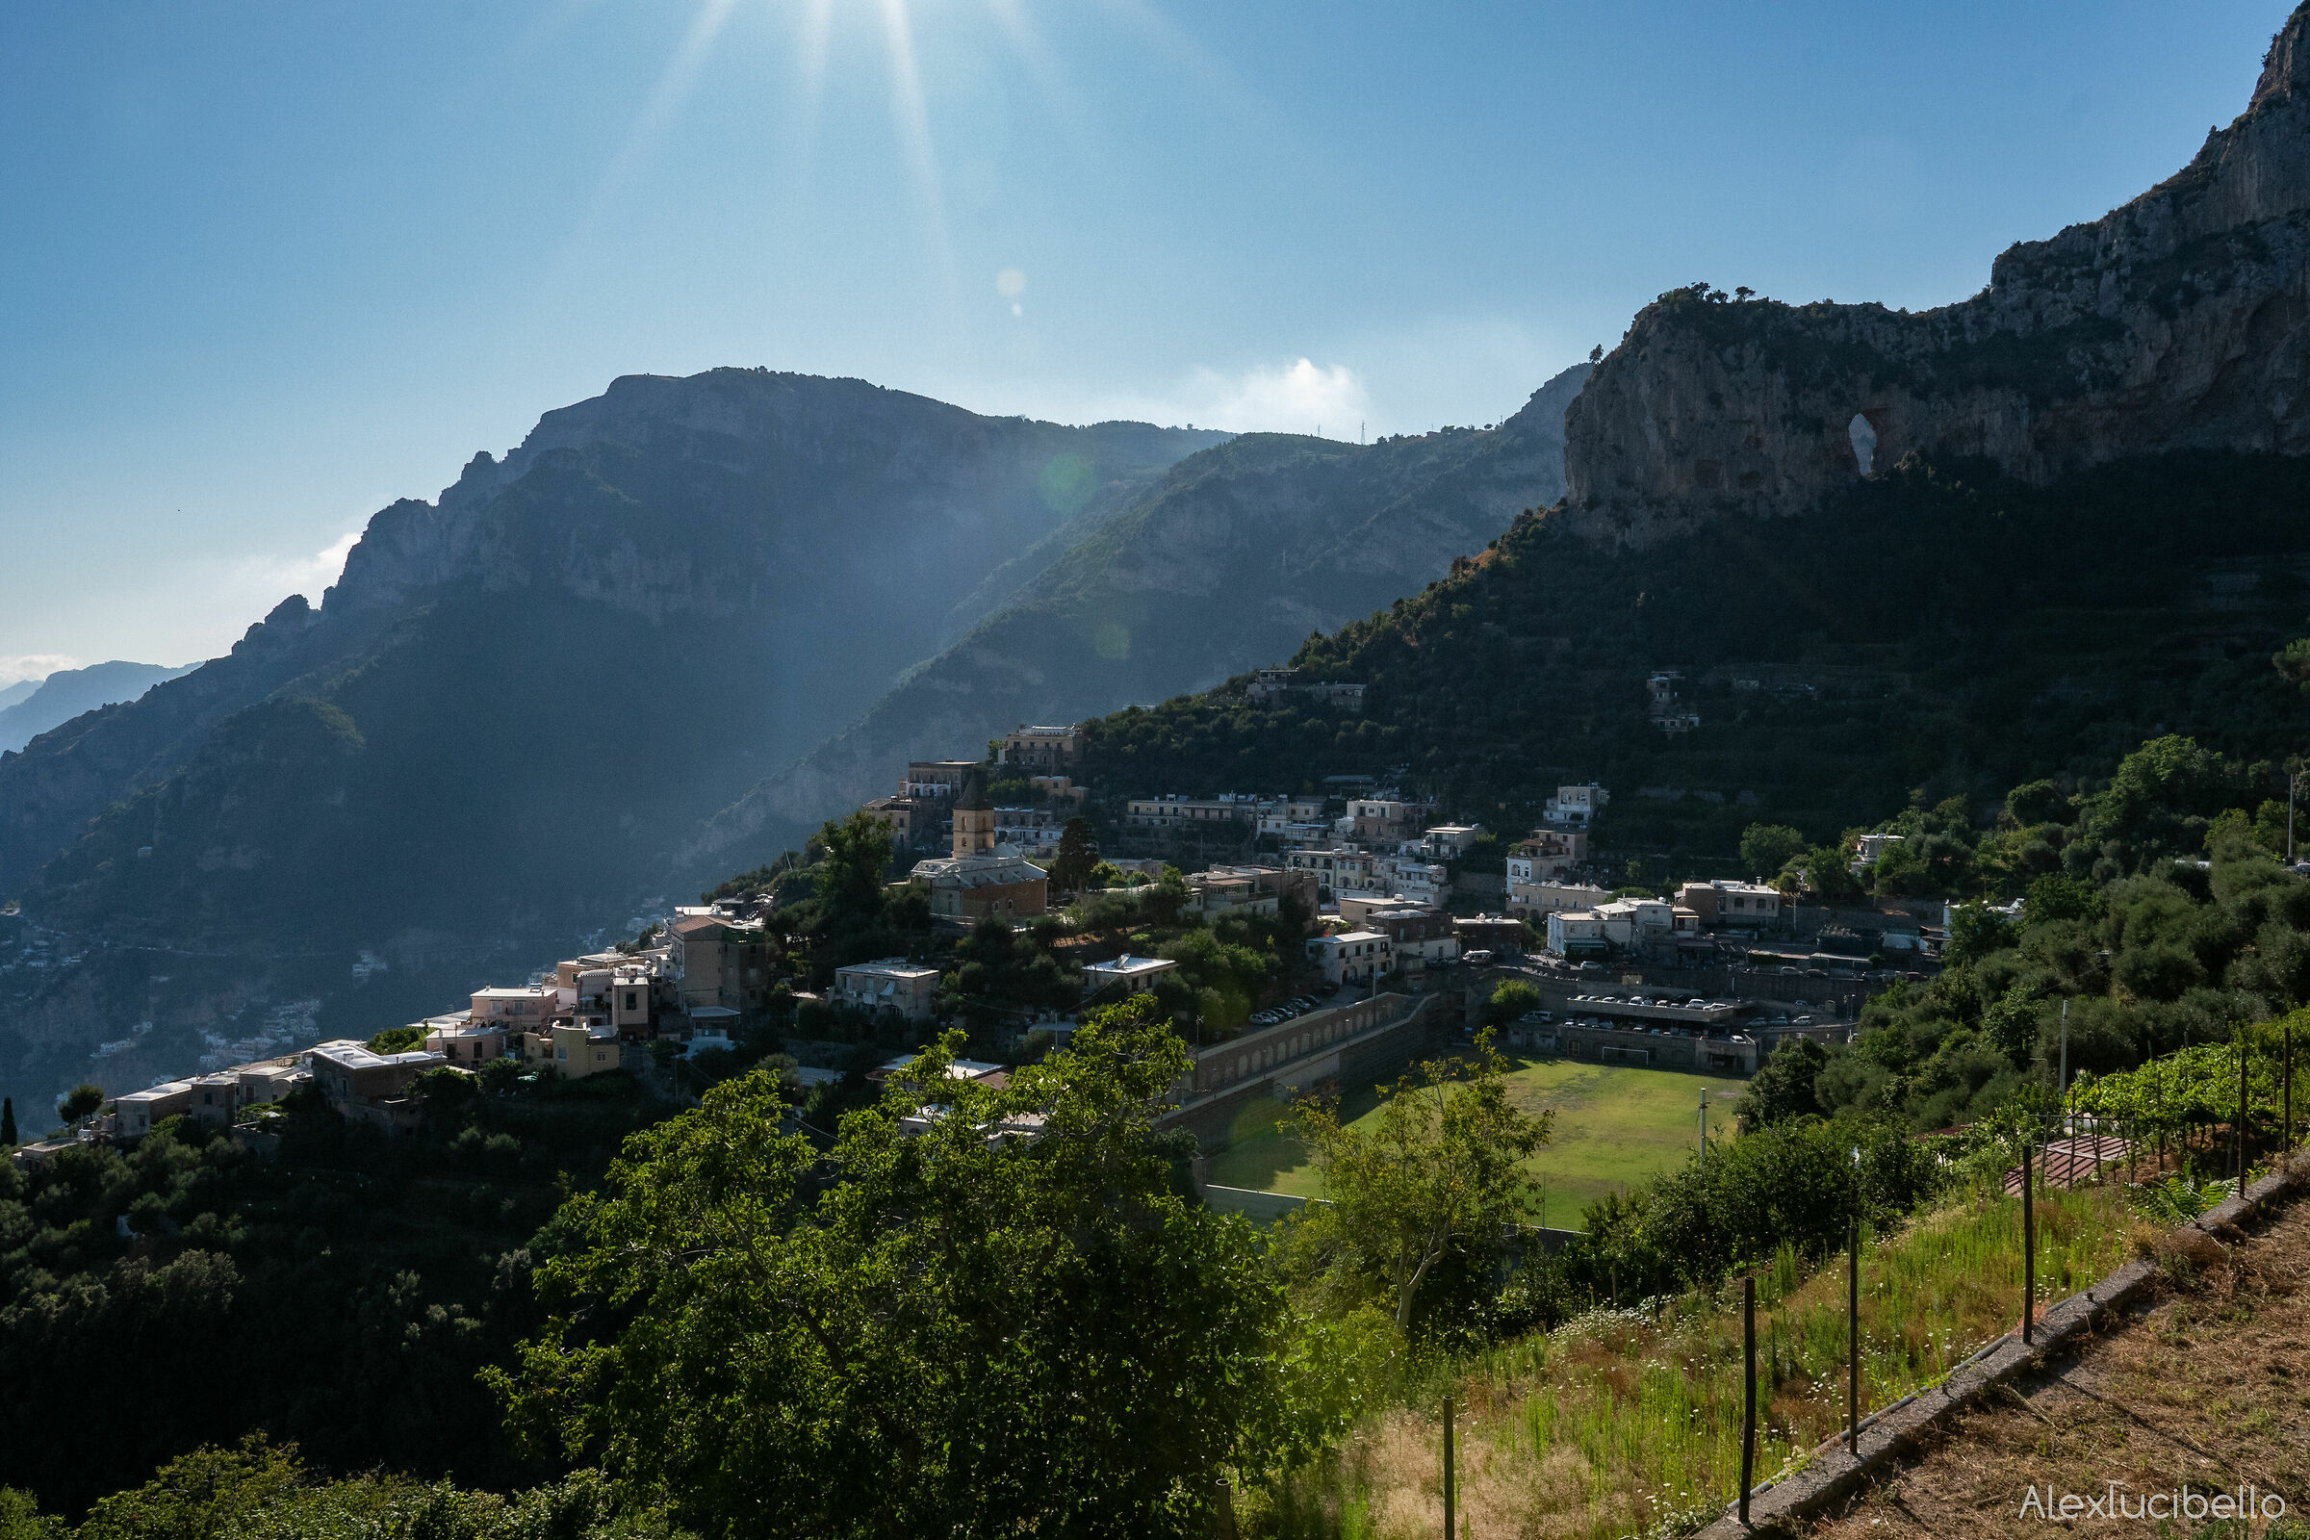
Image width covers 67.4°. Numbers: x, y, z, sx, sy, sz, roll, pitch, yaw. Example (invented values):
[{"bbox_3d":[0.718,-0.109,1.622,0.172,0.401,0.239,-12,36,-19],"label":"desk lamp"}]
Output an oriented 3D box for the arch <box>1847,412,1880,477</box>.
[{"bbox_3d":[216.760,-99.682,530.000,10.000,19.300,7.000,0,0,27],"label":"arch"}]

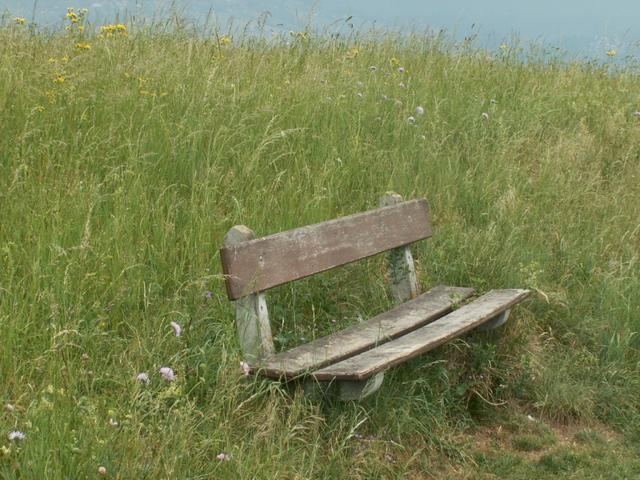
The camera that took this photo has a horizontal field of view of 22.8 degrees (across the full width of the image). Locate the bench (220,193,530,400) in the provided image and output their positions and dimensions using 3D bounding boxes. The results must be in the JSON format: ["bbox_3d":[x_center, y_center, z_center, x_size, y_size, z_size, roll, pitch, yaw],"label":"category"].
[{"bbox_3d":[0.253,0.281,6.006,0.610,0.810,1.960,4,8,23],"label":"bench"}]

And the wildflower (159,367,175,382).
[{"bbox_3d":[-0.463,0.406,4.800,0.045,0.045,0.045,1,7,0],"label":"wildflower"}]

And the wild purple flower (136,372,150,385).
[{"bbox_3d":[-0.527,0.414,4.750,0.039,0.033,0.039,1,7,0],"label":"wild purple flower"}]

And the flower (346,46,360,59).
[{"bbox_3d":[0.219,-1.226,10.400,0.085,0.073,0.085,1,7,0],"label":"flower"}]

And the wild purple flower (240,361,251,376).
[{"bbox_3d":[-0.237,0.408,5.050,0.029,0.047,0.033,1,7,0],"label":"wild purple flower"}]

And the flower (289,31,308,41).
[{"bbox_3d":[-0.146,-1.389,10.800,0.126,0.063,0.095,1,7,0],"label":"flower"}]

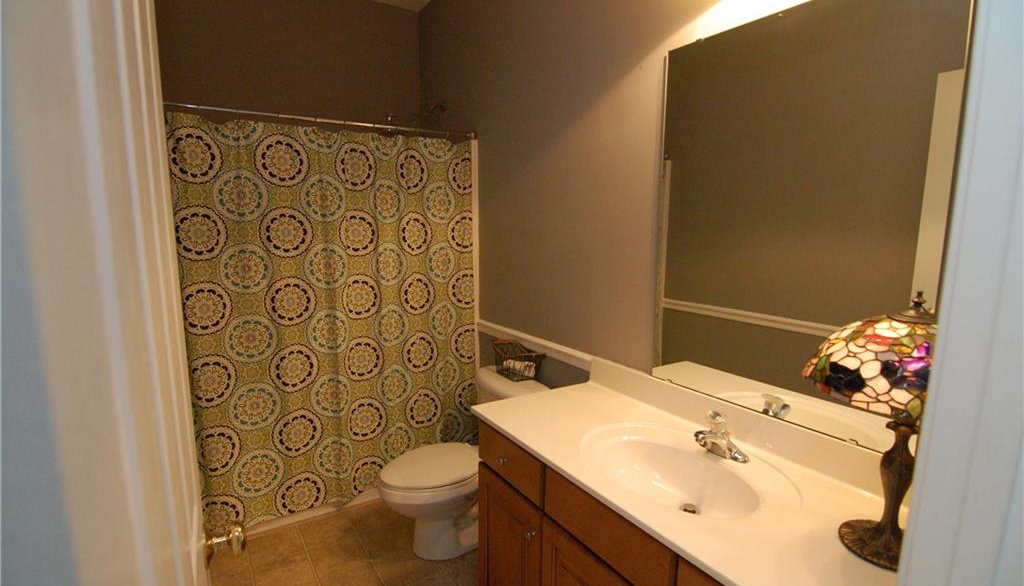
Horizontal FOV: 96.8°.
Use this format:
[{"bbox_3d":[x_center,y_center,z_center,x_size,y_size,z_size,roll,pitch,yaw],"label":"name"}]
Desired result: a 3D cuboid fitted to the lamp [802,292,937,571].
[{"bbox_3d":[0.765,0.259,0.892,0.325,0.520,0.325,-5,9,-34],"label":"lamp"}]

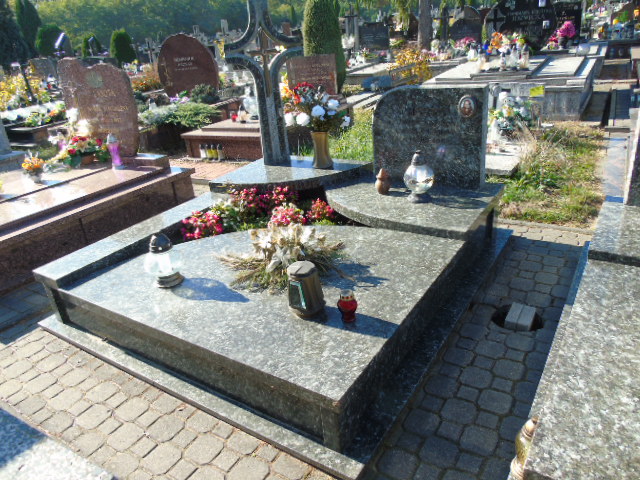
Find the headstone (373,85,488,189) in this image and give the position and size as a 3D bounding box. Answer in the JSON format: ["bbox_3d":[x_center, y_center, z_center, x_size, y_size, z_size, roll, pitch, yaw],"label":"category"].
[{"bbox_3d":[0.772,-0.752,3.358,0.835,0.675,0.120,11,29,32],"label":"headstone"}]

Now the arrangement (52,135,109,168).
[{"bbox_3d":[-2.645,-0.993,5.125,0.620,0.330,0.400,11,28,31],"label":"arrangement"}]

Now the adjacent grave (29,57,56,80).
[{"bbox_3d":[-10.138,-6.229,16.886,1.000,0.820,0.180,11,28,31],"label":"adjacent grave"}]

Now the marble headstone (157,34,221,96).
[{"bbox_3d":[-2.180,-2.864,7.591,1.220,0.980,0.120,11,29,32],"label":"marble headstone"}]

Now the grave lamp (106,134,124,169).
[{"bbox_3d":[-1.930,-0.839,4.326,0.135,0.325,0.135,-16,26,-21],"label":"grave lamp"}]

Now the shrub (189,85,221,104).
[{"bbox_3d":[-1.752,-2.208,6.954,0.440,0.300,0.420,-11,25,-11],"label":"shrub"}]

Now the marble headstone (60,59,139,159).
[{"bbox_3d":[-2.396,-1.422,4.995,1.000,0.980,0.140,11,28,31],"label":"marble headstone"}]

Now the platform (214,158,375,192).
[{"bbox_3d":[-0.240,-0.536,3.905,1.060,0.065,0.920,11,28,31],"label":"platform"}]

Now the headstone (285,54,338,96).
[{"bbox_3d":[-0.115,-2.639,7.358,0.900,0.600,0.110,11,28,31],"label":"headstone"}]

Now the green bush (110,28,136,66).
[{"bbox_3d":[-9.975,-9.620,23.464,1.250,2.100,1.250,11,28,31],"label":"green bush"}]

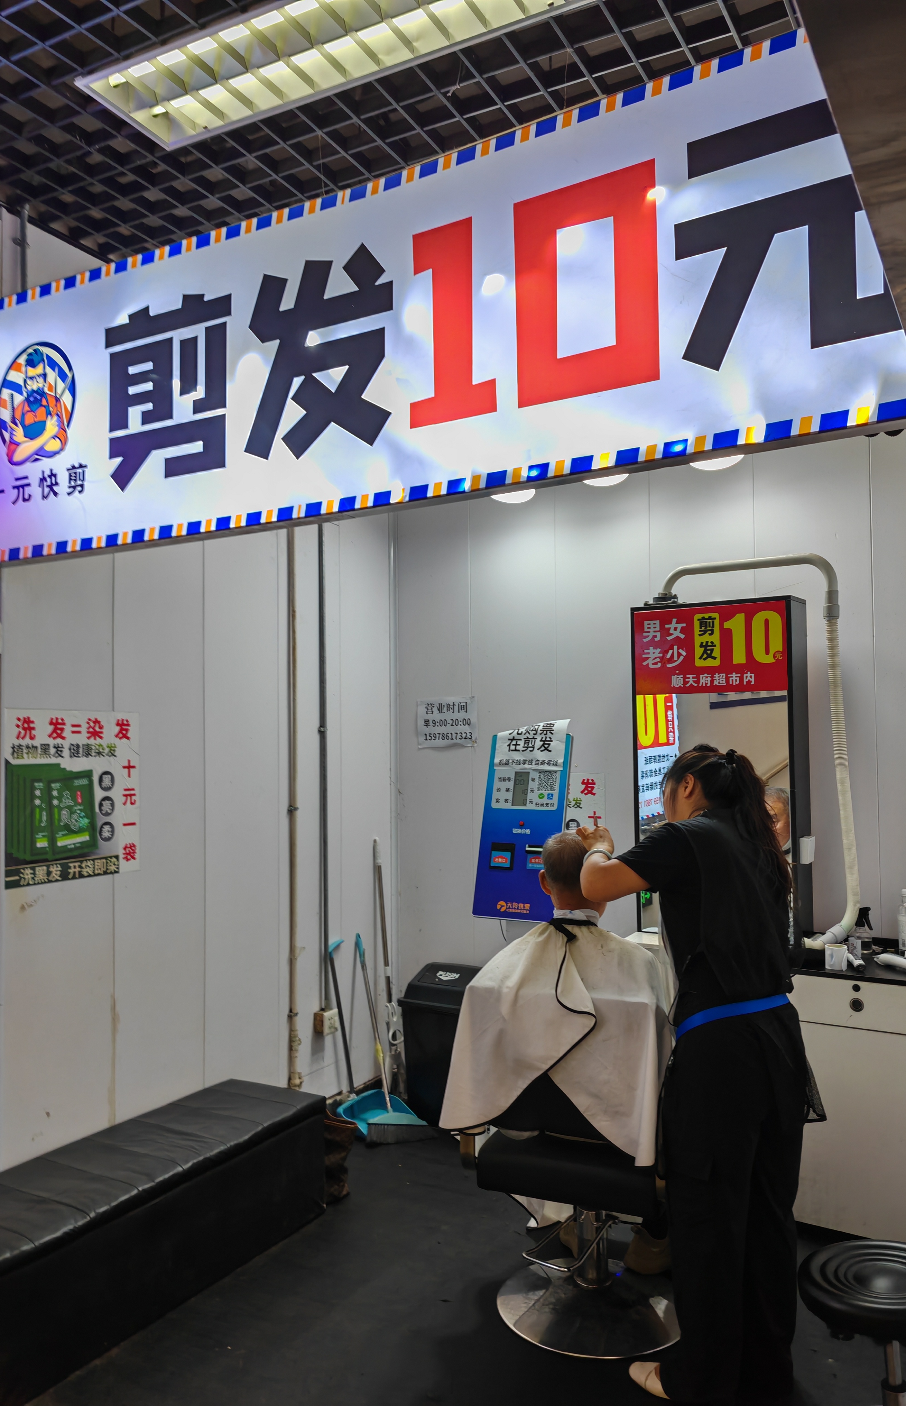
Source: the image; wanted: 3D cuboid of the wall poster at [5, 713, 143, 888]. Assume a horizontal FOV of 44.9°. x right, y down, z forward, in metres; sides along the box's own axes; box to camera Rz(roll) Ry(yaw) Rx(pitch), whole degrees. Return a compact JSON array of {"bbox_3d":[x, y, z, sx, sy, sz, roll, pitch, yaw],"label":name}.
[{"bbox_3d":[-1.155,0.283,3.367,0.010,0.515,0.510,-2,-2,31],"label":"wall poster"}]

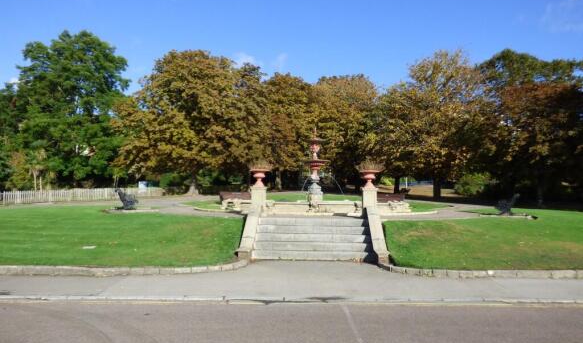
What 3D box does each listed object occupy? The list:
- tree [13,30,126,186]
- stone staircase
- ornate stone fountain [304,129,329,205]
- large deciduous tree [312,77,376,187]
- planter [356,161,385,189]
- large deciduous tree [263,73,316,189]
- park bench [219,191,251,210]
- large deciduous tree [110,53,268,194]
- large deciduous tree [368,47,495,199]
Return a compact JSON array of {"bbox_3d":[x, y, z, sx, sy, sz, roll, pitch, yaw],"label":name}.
[{"bbox_3d":[-20.998,-5.701,40.000,10.800,15.500,10.300,1,-1,0],"label":"tree"},{"bbox_3d":[0.592,1.655,10.609,2.920,0.830,1.820,0,-1,3],"label":"stone staircase"},{"bbox_3d":[0.956,-0.134,16.100,0.940,2.930,0.940,1,-1,0],"label":"ornate stone fountain"},{"bbox_3d":[5.515,-3.983,43.000,7.400,11.700,7.200,1,-1,0],"label":"large deciduous tree"},{"bbox_3d":[2.289,0.116,12.200,0.790,0.810,0.790,1,-1,0],"label":"planter"},{"bbox_3d":[-0.499,-3.891,42.000,7.200,11.700,7.200,1,-1,0],"label":"large deciduous tree"},{"bbox_3d":[-2.219,1.171,17.300,1.550,0.760,0.620,1,-2,-10],"label":"park bench"},{"bbox_3d":[-8.277,-4.056,34.500,12.700,11.800,11.500,1,-1,0],"label":"large deciduous tree"},{"bbox_3d":[10.808,-3.628,32.500,9.400,11.500,9.000,1,-1,0],"label":"large deciduous tree"}]

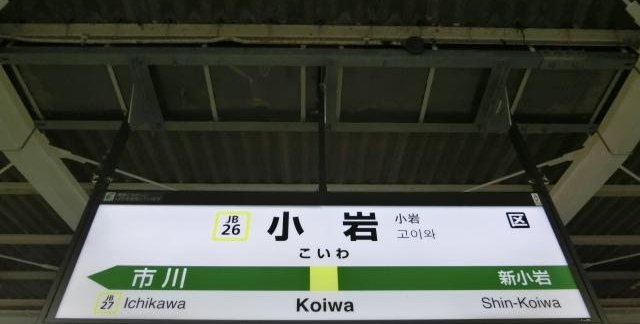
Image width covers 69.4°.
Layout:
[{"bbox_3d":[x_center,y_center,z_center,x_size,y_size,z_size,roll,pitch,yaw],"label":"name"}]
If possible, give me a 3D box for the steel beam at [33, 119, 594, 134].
[{"bbox_3d":[-0.005,-0.223,2.723,3.317,0.075,0.075,0,-43,-1],"label":"steel beam"}]

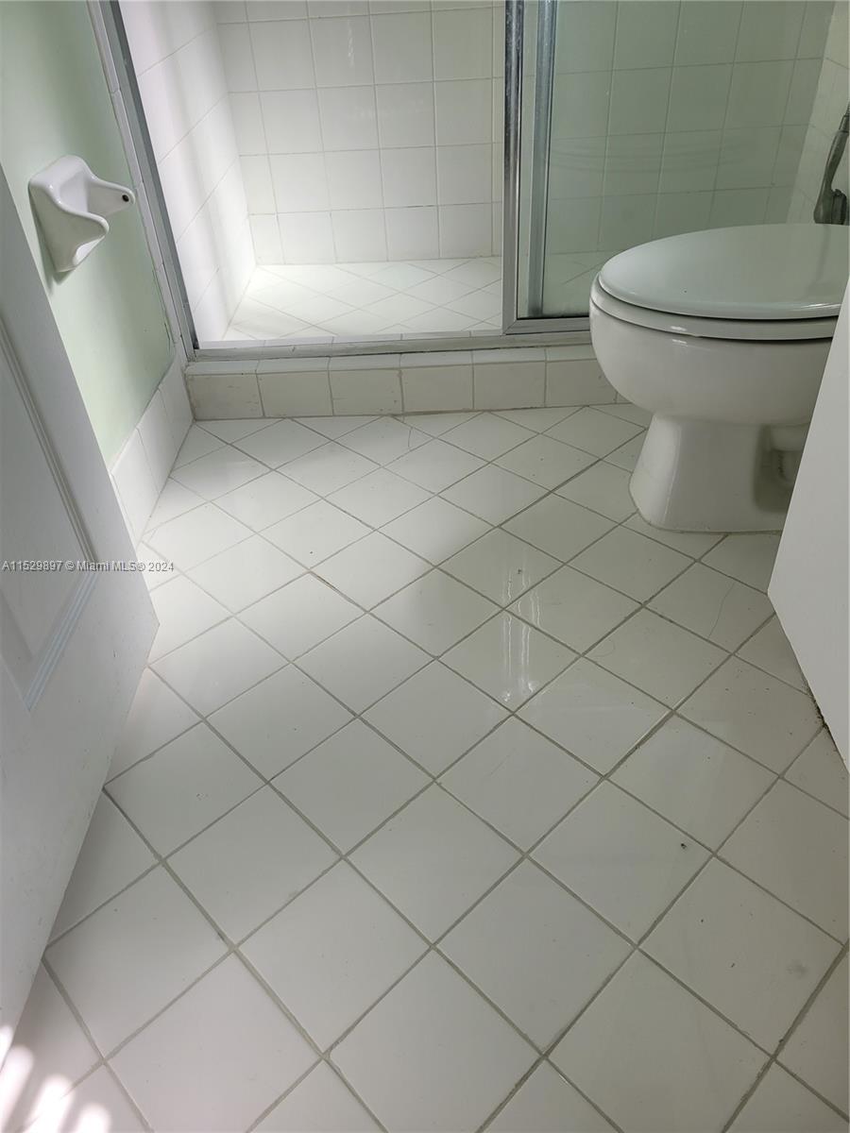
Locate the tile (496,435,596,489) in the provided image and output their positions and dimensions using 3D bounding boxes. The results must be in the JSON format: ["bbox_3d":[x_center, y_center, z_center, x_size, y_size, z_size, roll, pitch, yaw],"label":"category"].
[{"bbox_3d":[0.239,-0.203,1.674,0.148,0.009,0.148,-33,47,-32],"label":"tile"}]

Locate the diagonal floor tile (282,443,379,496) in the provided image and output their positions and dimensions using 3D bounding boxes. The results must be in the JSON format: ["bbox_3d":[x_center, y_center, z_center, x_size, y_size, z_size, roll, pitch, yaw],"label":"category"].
[{"bbox_3d":[-0.192,-0.192,1.690,0.148,0.009,0.148,-33,47,-32],"label":"diagonal floor tile"}]

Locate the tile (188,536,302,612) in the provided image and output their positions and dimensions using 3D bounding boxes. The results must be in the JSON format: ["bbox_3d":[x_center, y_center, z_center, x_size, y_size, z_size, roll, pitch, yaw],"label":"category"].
[{"bbox_3d":[-0.309,0.014,1.454,0.151,0.009,0.151,-33,47,-32],"label":"tile"}]

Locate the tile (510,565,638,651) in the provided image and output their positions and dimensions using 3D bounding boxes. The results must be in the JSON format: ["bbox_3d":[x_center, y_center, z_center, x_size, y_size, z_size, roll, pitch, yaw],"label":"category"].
[{"bbox_3d":[0.234,0.068,1.337,0.148,0.009,0.148,-33,47,-32],"label":"tile"}]

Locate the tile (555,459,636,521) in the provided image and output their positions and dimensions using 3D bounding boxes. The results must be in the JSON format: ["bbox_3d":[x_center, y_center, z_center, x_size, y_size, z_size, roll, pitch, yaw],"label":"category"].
[{"bbox_3d":[0.348,-0.138,1.586,0.148,0.009,0.148,-33,47,-32],"label":"tile"}]

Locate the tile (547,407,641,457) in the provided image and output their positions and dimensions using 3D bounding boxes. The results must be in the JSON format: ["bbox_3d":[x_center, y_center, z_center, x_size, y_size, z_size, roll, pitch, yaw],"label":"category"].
[{"bbox_3d":[0.351,-0.274,1.755,0.148,0.009,0.148,-33,47,-32],"label":"tile"}]

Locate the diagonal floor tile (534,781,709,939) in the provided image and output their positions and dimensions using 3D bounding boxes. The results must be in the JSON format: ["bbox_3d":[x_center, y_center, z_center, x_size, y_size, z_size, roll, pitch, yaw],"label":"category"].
[{"bbox_3d":[0.231,0.344,1.005,0.151,0.009,0.151,-33,47,-32],"label":"diagonal floor tile"}]

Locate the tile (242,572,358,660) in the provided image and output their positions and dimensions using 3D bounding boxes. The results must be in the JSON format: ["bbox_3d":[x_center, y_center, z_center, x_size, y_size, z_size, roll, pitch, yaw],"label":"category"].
[{"bbox_3d":[-0.199,0.080,1.351,0.151,0.009,0.151,-33,47,-32],"label":"tile"}]

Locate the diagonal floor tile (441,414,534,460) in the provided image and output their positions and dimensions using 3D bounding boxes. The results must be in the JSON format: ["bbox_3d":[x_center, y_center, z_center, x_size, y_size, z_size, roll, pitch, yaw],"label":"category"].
[{"bbox_3d":[0.134,-0.268,1.762,0.151,0.009,0.151,-33,47,-32],"label":"diagonal floor tile"}]

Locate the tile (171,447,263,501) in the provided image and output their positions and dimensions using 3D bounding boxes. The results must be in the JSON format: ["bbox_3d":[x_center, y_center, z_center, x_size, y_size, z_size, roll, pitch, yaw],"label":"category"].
[{"bbox_3d":[-0.407,-0.185,1.697,0.148,0.009,0.148,-33,47,-32],"label":"tile"}]

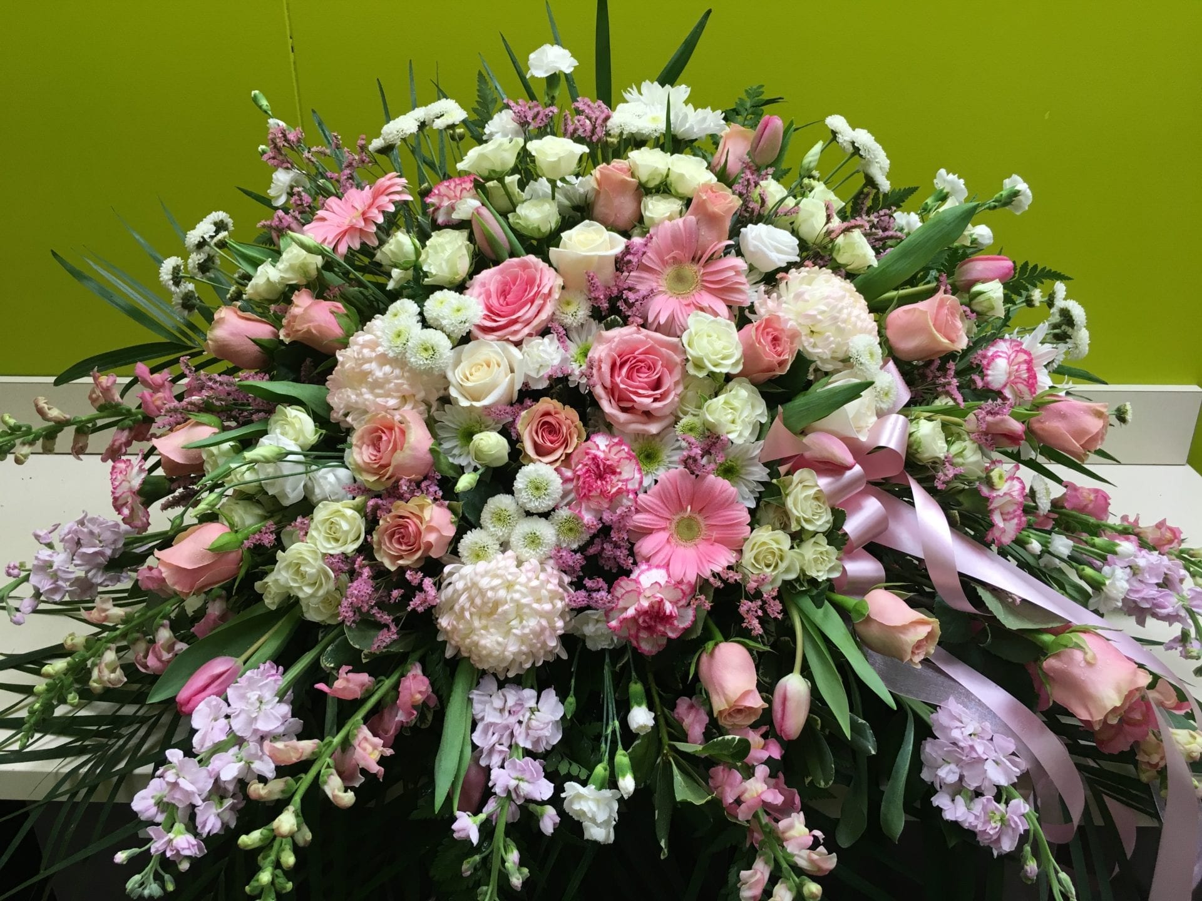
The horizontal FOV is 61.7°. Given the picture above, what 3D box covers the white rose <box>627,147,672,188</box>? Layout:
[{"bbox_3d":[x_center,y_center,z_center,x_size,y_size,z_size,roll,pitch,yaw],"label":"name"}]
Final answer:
[{"bbox_3d":[0.044,-0.259,0.920,0.041,0.036,0.039,3,30,2],"label":"white rose"}]

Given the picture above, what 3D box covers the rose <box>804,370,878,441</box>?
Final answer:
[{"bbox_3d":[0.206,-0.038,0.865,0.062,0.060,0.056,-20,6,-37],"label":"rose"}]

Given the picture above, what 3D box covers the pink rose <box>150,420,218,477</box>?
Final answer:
[{"bbox_3d":[-0.374,-0.001,0.910,0.059,0.051,0.051,-10,0,-25],"label":"pink rose"}]

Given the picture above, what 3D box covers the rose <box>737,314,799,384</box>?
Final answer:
[{"bbox_3d":[0.136,-0.083,0.820,0.046,0.053,0.052,-16,2,-32],"label":"rose"}]

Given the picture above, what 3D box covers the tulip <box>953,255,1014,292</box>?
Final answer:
[{"bbox_3d":[0.357,-0.165,0.940,0.056,0.035,0.035,-10,0,18],"label":"tulip"}]

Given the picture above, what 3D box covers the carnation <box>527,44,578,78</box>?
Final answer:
[{"bbox_3d":[-0.047,-0.376,0.970,0.050,0.032,0.047,2,28,-3],"label":"carnation"}]

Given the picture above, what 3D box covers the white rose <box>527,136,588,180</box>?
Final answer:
[{"bbox_3d":[-0.041,-0.273,0.940,0.056,0.041,0.056,1,31,0],"label":"white rose"}]

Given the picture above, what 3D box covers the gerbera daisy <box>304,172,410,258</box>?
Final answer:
[{"bbox_3d":[-0.228,-0.220,0.940,0.107,0.033,0.107,-38,35,0],"label":"gerbera daisy"}]

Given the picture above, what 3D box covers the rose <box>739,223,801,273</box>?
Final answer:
[{"bbox_3d":[0.151,-0.180,0.900,0.054,0.042,0.054,30,45,0],"label":"rose"}]

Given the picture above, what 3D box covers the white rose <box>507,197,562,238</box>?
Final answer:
[{"bbox_3d":[-0.062,-0.218,0.945,0.048,0.036,0.046,-7,26,-2],"label":"white rose"}]

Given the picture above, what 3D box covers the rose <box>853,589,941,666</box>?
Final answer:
[{"bbox_3d":[0.243,0.145,0.825,0.072,0.051,0.051,34,0,12],"label":"rose"}]

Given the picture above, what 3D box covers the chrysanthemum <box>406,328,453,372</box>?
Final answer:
[{"bbox_3d":[-0.136,-0.080,0.801,0.035,0.035,0.023,2,-17,7],"label":"chrysanthemum"}]

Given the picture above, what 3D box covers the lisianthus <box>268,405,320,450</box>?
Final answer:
[{"bbox_3d":[-0.287,-0.021,0.940,0.047,0.047,0.042,-6,-14,26],"label":"lisianthus"}]

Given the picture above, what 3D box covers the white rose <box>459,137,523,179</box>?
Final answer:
[{"bbox_3d":[-0.106,-0.280,0.965,0.058,0.038,0.050,-12,12,-3],"label":"white rose"}]

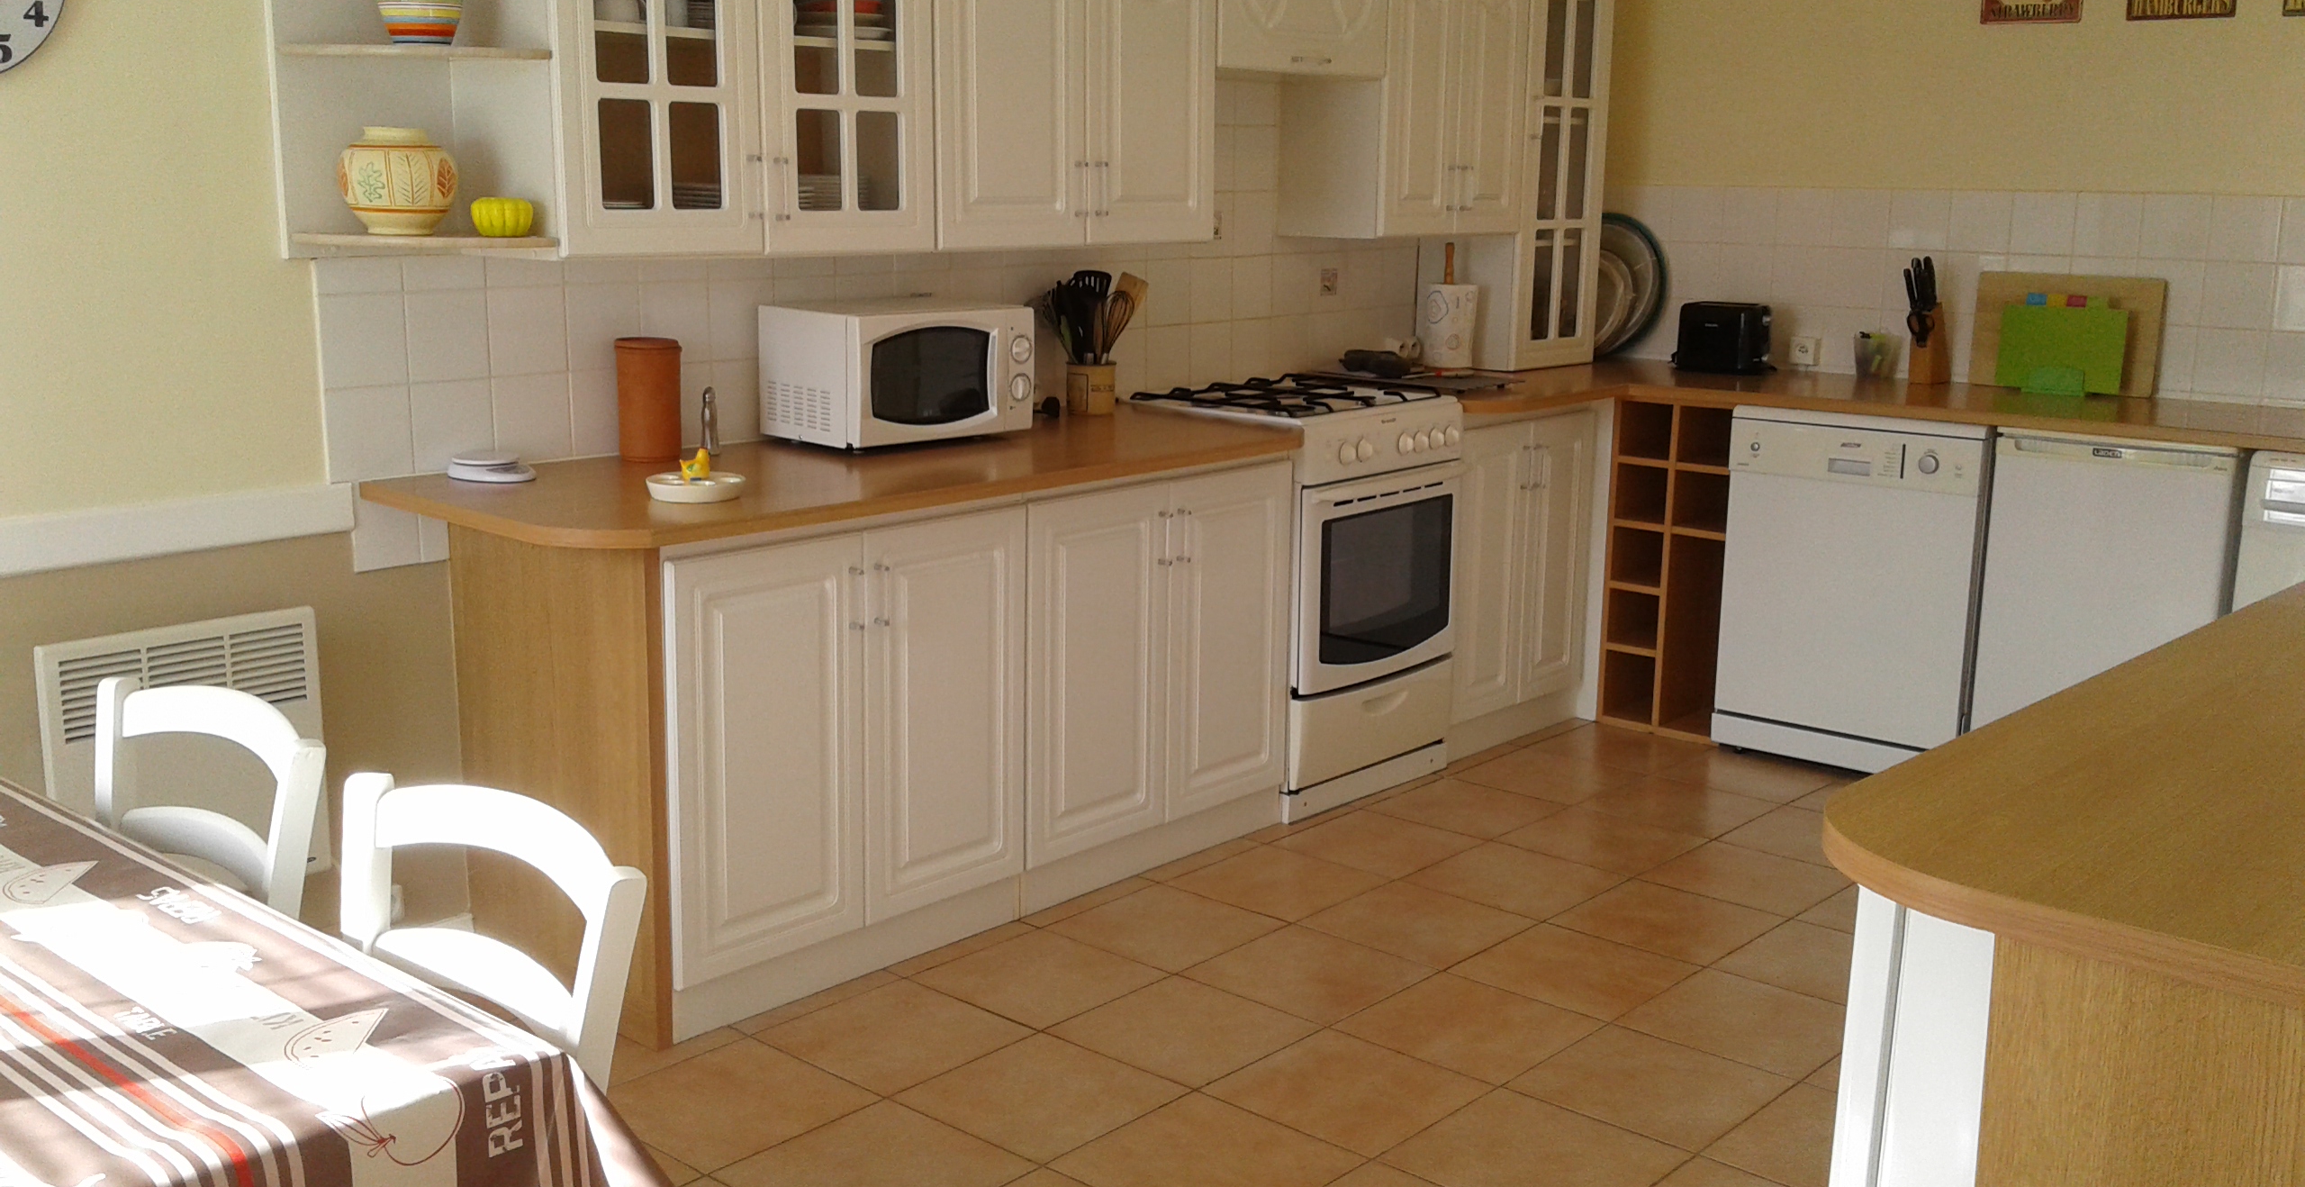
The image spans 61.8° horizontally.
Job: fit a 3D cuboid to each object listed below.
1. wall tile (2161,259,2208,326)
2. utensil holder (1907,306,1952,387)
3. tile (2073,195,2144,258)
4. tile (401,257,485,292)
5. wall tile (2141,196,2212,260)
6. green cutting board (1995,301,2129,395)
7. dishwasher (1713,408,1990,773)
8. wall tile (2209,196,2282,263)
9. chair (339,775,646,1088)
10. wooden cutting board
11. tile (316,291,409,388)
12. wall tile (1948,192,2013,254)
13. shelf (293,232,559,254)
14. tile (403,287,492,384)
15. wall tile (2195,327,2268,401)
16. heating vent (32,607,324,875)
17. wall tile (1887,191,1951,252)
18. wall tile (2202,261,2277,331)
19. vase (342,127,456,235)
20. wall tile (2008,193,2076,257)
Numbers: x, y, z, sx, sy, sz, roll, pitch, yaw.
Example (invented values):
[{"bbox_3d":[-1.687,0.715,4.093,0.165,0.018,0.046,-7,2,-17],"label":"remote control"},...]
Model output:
[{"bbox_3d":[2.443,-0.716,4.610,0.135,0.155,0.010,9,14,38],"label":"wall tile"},{"bbox_3d":[2.053,-0.653,5.048,0.105,0.198,0.069,-9,16,-38],"label":"utensil holder"},{"bbox_3d":[2.323,-0.892,4.679,0.150,0.155,0.010,9,14,38],"label":"tile"},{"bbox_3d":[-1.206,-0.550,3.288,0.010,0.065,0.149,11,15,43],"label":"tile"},{"bbox_3d":[2.439,-0.870,4.586,0.150,0.155,0.010,9,14,38],"label":"wall tile"},{"bbox_3d":[2.200,-0.590,4.663,0.290,0.205,0.020,11,16,42],"label":"green cutting board"},{"bbox_3d":[1.852,-0.038,4.804,0.595,0.861,0.575,9,14,38],"label":"dishwasher"},{"bbox_3d":[2.548,-0.849,4.477,0.151,0.151,0.010,11,16,42],"label":"wall tile"},{"bbox_3d":[-0.709,0.637,1.571,0.430,0.850,0.450,10,15,42],"label":"chair"},{"bbox_3d":[2.319,-0.658,4.894,0.430,0.292,0.020,11,4,38],"label":"wooden cutting board"},{"bbox_3d":[-1.352,-0.434,3.308,0.010,0.157,0.153,10,15,42],"label":"tile"},{"bbox_3d":[2.156,-0.967,5.019,0.154,0.154,0.010,11,16,38],"label":"wall tile"},{"bbox_3d":[-1.178,-0.568,3.106,0.350,0.020,0.280,12,17,42],"label":"shelf"},{"bbox_3d":[-1.213,-0.444,3.316,0.010,0.151,0.151,11,16,42],"label":"tile"},{"bbox_3d":[2.546,-0.549,4.542,0.151,0.151,0.010,11,16,42],"label":"wall tile"},{"bbox_3d":[-1.572,0.275,3.148,0.075,0.453,0.419,10,15,42],"label":"heating vent"},{"bbox_3d":[1.974,-0.958,4.957,0.150,0.155,0.010,9,14,38],"label":"wall tile"},{"bbox_3d":[2.570,-0.703,4.557,0.155,0.155,0.010,10,15,42],"label":"wall tile"},{"bbox_3d":[-1.240,-0.677,3.168,0.195,0.178,0.195,10,15,42],"label":"vase"},{"bbox_3d":[2.211,-0.917,4.784,0.151,0.151,0.010,11,16,42],"label":"wall tile"}]

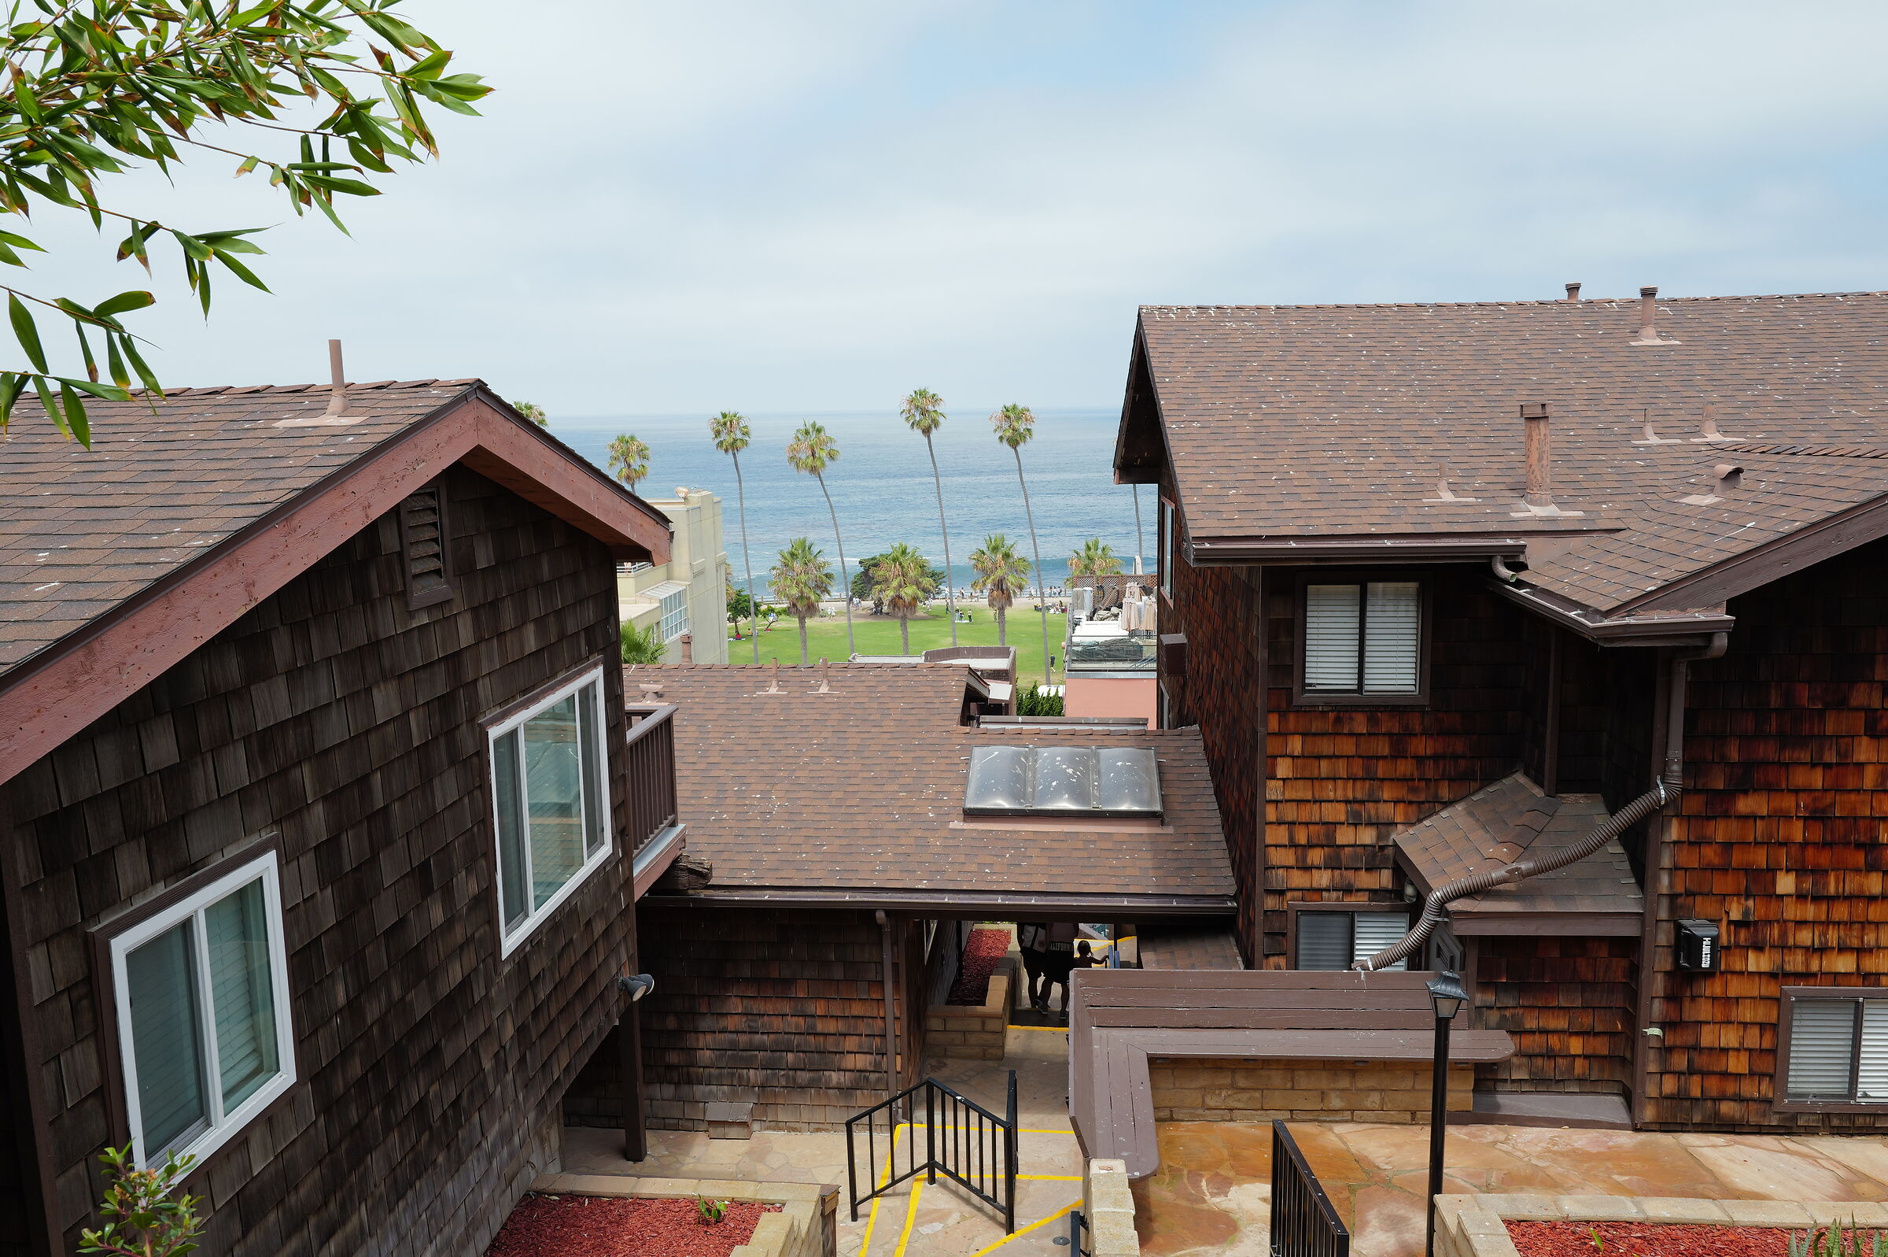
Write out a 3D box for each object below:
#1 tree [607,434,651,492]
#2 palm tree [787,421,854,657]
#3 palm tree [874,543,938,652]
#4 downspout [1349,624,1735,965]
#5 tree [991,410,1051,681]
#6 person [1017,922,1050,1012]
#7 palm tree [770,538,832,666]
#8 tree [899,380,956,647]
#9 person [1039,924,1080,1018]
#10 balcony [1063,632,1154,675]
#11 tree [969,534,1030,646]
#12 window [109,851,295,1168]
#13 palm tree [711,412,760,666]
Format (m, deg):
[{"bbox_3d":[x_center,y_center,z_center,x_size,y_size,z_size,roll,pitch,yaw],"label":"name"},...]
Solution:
[{"bbox_3d":[-27.223,-5.235,128.627,3.685,23.434,4.000,-1,9,0],"label":"tree"},{"bbox_3d":[-10.727,-5.861,128.569,5.514,24.205,4.800,-1,9,0],"label":"palm tree"},{"bbox_3d":[-3.256,-0.775,129.364,5.699,13.692,5.600,-1,9,0],"label":"palm tree"},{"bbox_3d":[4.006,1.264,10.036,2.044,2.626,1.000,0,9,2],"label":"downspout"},{"bbox_3d":[7.026,-6.901,132.034,5.412,26.350,4.300,-1,9,0],"label":"tree"},{"bbox_3d":[1.042,3.669,16.847,0.500,1.680,0.380,-1,9,0],"label":"person"},{"bbox_3d":[-12.907,-0.874,132.903,5.544,14.705,5.400,-1,9,0],"label":"palm tree"},{"bbox_3d":[-1.135,-7.363,128.361,4.630,26.957,4.300,-1,9,0],"label":"tree"},{"bbox_3d":[1.429,3.971,18.011,0.500,1.720,0.480,0,9,5],"label":"person"},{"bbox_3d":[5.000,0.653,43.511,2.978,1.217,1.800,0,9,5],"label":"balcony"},{"bbox_3d":[5.055,-1.141,132.903,5.412,14.700,5.200,-1,9,0],"label":"tree"},{"bbox_3d":[-3.370,1.780,6.722,0.100,1.210,1.230,0,9,5],"label":"window"},{"bbox_3d":[-18.782,-6.443,132.063,3.696,25.970,4.100,-1,9,0],"label":"palm tree"}]

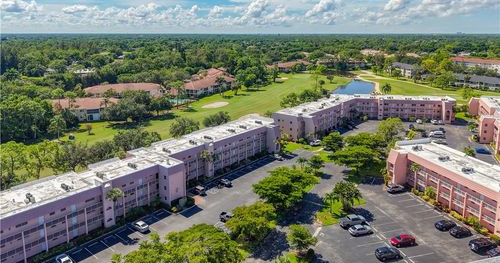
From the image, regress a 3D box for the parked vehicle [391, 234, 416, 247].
[{"bbox_3d":[30.378,21.470,68.732,4.600,1.450,1.800,-4,16,-14],"label":"parked vehicle"}]

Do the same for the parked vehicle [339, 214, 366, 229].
[{"bbox_3d":[23.173,20.257,77.709,5.600,1.850,1.980,-5,16,-17],"label":"parked vehicle"}]

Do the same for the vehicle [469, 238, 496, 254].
[{"bbox_3d":[45.144,21.793,67.085,4.800,1.720,1.920,-4,16,-14],"label":"vehicle"}]

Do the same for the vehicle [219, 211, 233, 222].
[{"bbox_3d":[-4.347,19.180,76.264,5.300,1.780,1.920,13,20,39],"label":"vehicle"}]

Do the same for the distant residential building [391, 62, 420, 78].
[{"bbox_3d":[150.613,-58.660,334.179,15.000,12.000,25.000,-13,20,-38],"label":"distant residential building"}]

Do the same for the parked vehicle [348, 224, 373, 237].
[{"bbox_3d":[23.864,21.337,74.577,4.650,1.470,1.830,-5,16,-17],"label":"parked vehicle"}]

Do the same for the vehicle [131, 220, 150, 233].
[{"bbox_3d":[-24.072,20.910,76.090,4.650,1.470,1.830,13,20,39],"label":"vehicle"}]

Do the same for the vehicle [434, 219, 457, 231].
[{"bbox_3d":[43.136,20.732,76.391,4.550,1.650,1.880,-5,16,-17],"label":"vehicle"}]

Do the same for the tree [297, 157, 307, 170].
[{"bbox_3d":[15.888,9.686,104.260,3.100,4.900,3.100,0,16,0],"label":"tree"}]

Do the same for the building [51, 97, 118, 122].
[{"bbox_3d":[-83.500,-12.531,180.882,31.500,9.000,19.000,-2,16,-8],"label":"building"}]

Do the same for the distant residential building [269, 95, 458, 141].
[{"bbox_3d":[51.200,-9.396,166.805,98.000,10.600,40.600,-7,17,-24],"label":"distant residential building"}]

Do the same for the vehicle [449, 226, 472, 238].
[{"bbox_3d":[44.978,21.470,73.826,4.600,1.620,1.870,-5,16,-17],"label":"vehicle"}]

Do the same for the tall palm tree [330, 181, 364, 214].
[{"bbox_3d":[22.862,15.299,80.792,6.000,6.800,6.300,-4,16,-14],"label":"tall palm tree"}]

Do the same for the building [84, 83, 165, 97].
[{"bbox_3d":[-80.500,-26.364,229.970,47.000,9.000,21.000,-4,16,-13],"label":"building"}]

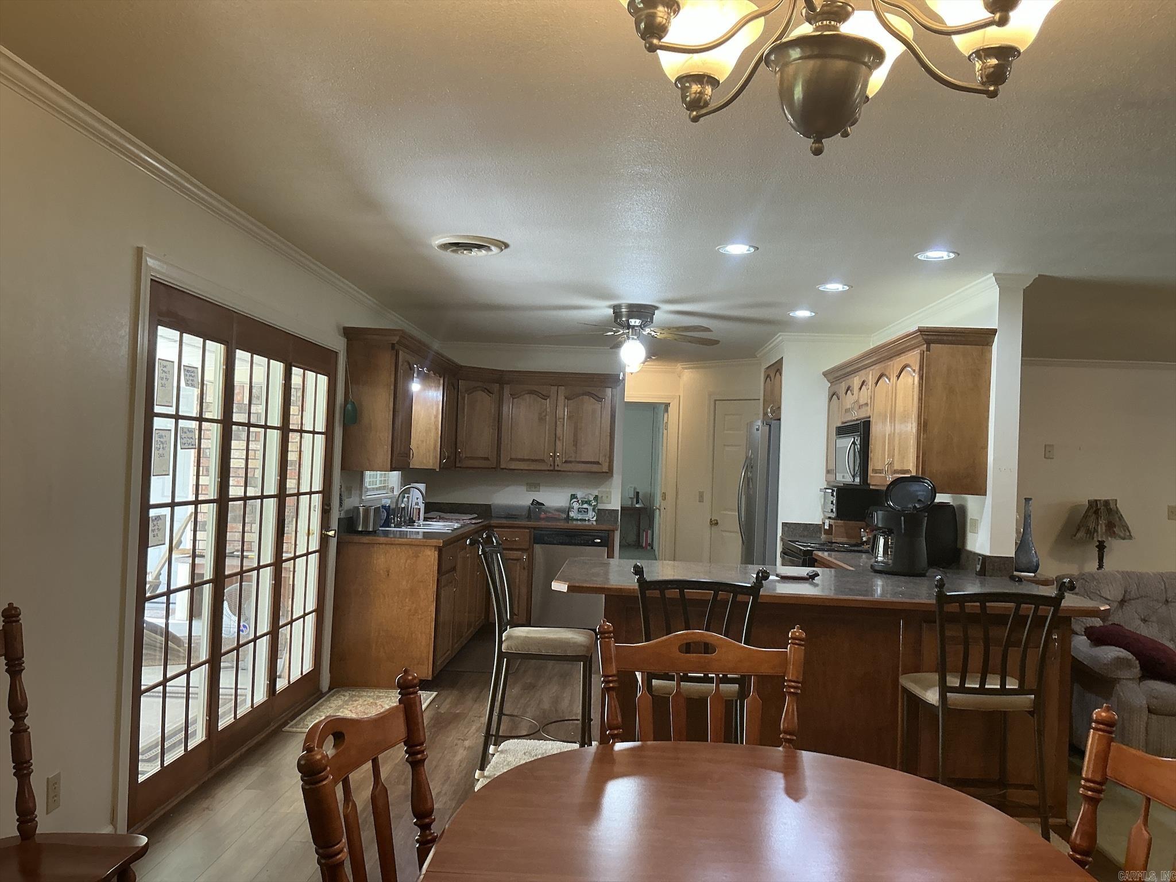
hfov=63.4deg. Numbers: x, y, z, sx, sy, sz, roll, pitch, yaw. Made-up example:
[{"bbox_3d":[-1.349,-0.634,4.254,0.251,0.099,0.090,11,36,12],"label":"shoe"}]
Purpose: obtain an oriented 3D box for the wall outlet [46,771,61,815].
[{"bbox_3d":[-1.663,1.099,2.971,0.012,0.115,0.066,2,-1,2],"label":"wall outlet"}]

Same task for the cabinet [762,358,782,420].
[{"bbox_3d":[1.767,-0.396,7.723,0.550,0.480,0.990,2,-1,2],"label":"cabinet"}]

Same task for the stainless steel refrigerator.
[{"bbox_3d":[1.666,0.765,7.749,0.840,1.780,0.900,2,-1,2],"label":"stainless steel refrigerator"}]

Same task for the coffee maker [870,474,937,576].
[{"bbox_3d":[1.601,0.422,4.787,0.310,0.490,0.220,2,-1,19],"label":"coffee maker"}]

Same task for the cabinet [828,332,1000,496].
[{"bbox_3d":[1.899,-0.117,5.972,0.390,0.850,2.340,2,-1,2],"label":"cabinet"}]

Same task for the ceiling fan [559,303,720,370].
[{"bbox_3d":[0.292,-0.664,6.141,1.220,0.400,1.220,2,-1,2],"label":"ceiling fan"}]

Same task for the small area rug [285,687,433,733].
[{"bbox_3d":[-1.227,1.489,5.281,0.615,0.012,0.915,2,-1,2],"label":"small area rug"}]

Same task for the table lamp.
[{"bbox_3d":[3.831,0.792,7.088,0.460,0.700,0.460,2,-1,2],"label":"table lamp"}]

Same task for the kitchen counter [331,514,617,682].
[{"bbox_3d":[-0.657,1.120,7.131,1.725,0.920,2.490,2,-1,2],"label":"kitchen counter"}]

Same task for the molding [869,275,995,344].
[{"bbox_3d":[2.098,-0.766,5.912,0.060,0.075,2.300,2,-1,2],"label":"molding"}]

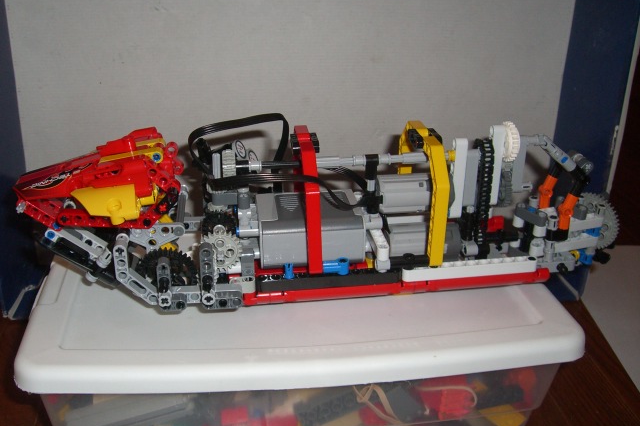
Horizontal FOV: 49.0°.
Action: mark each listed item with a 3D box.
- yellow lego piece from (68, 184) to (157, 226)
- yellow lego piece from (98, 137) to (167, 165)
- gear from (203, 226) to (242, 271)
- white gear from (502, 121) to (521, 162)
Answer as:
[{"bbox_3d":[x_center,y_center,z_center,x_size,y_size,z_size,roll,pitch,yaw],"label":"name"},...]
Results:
[{"bbox_3d":[-0.118,-0.005,0.402,0.048,0.021,0.016,-5,22,-10],"label":"yellow lego piece"},{"bbox_3d":[-0.108,-0.035,0.406,0.041,0.009,0.023,-12,23,-7],"label":"yellow lego piece"},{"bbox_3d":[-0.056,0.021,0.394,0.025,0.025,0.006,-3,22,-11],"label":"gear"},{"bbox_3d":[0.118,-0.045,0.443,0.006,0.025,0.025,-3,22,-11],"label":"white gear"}]

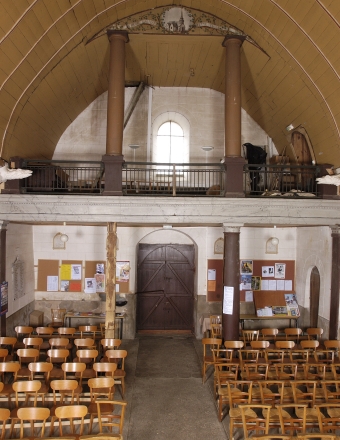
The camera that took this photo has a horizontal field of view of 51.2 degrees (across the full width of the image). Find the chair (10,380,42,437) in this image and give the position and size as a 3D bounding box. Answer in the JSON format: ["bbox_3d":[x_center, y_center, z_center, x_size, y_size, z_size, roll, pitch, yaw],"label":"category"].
[{"bbox_3d":[-2.159,2.838,5.185,0.420,0.780,0.470,1,-2,-5],"label":"chair"}]

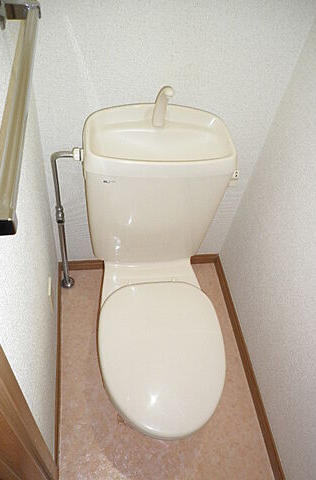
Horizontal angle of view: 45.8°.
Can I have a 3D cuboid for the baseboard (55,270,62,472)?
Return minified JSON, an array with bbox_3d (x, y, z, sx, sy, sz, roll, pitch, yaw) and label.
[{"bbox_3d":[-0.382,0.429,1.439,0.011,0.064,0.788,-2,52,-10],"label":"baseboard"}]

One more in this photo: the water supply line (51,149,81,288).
[{"bbox_3d":[-0.327,-0.038,1.385,0.113,0.738,0.057,-2,52,-10],"label":"water supply line"}]

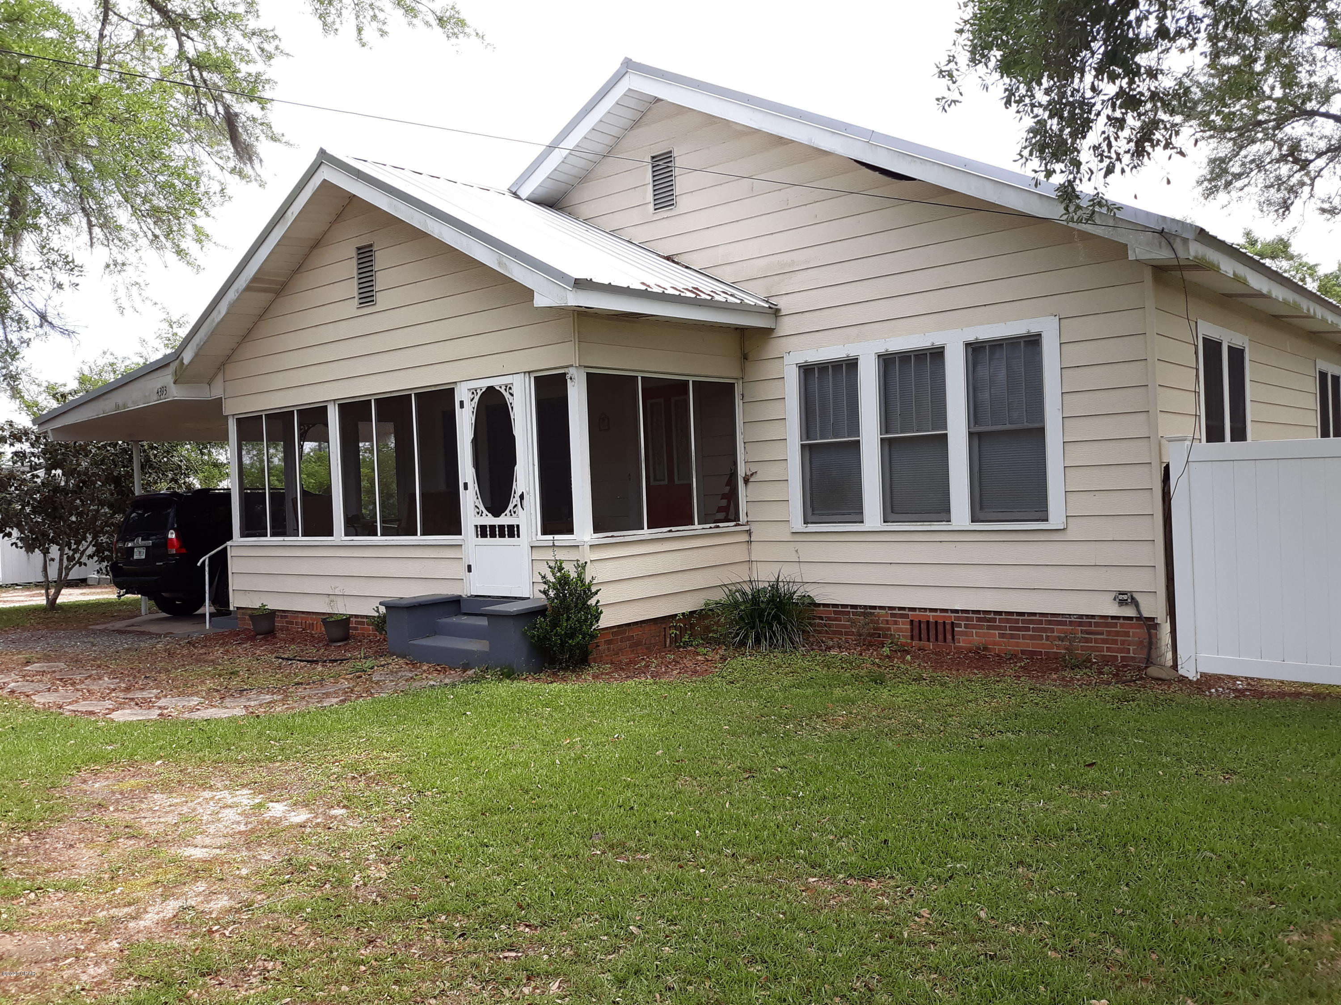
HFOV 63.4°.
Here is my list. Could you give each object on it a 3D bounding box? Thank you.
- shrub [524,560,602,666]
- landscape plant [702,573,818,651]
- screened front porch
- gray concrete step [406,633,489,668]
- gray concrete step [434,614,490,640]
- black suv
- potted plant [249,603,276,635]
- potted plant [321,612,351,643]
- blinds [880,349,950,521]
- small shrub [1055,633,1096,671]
[{"bbox_3d":[-0.903,0.929,9.164,0.643,0.948,0.643,-2,1,0],"label":"shrub"},{"bbox_3d":[0.827,0.998,10.339,1.053,0.669,1.053,-2,1,0],"label":"landscape plant"},{"bbox_3d":[-2.287,-0.124,12.240,5.987,2.089,2.397,-2,1,39],"label":"screened front porch"},{"bbox_3d":[-1.852,1.340,9.613,1.100,0.185,0.330,-2,1,39],"label":"gray concrete step"},{"bbox_3d":[-1.660,1.151,9.848,1.090,0.160,0.330,-2,1,39],"label":"gray concrete step"},{"bbox_3d":[-6.069,0.692,16.995,1.910,1.800,4.800,-2,1,37],"label":"black suv"},{"bbox_3d":[-4.665,1.332,12.399,0.291,0.354,0.291,-2,1,39],"label":"potted plant"},{"bbox_3d":[-3.513,1.303,11.383,0.294,0.311,0.294,-2,1,39],"label":"potted plant"},{"bbox_3d":[2.271,-0.632,10.124,0.706,1.630,0.060,-2,1,39],"label":"blinds"},{"bbox_3d":[3.311,1.210,8.883,0.314,0.285,0.314,-2,1,39],"label":"small shrub"}]

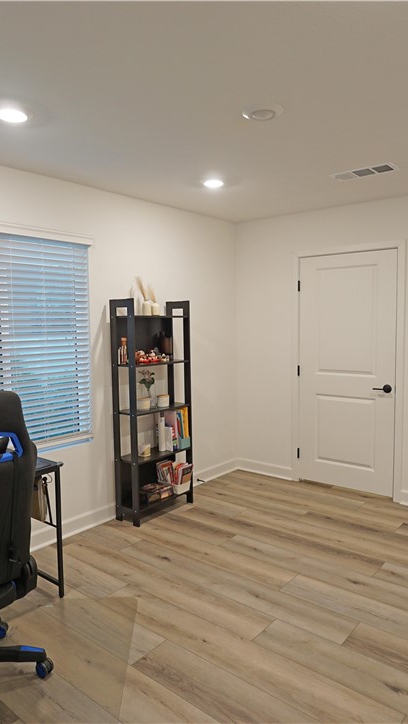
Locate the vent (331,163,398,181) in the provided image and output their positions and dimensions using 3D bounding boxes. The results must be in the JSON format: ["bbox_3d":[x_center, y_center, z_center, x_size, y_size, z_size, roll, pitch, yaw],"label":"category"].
[{"bbox_3d":[1.034,-1.228,3.129,0.385,0.020,0.165,3,6,40],"label":"vent"}]

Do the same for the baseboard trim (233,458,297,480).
[{"bbox_3d":[0.585,1.044,4.679,0.612,0.105,0.018,3,6,38],"label":"baseboard trim"}]

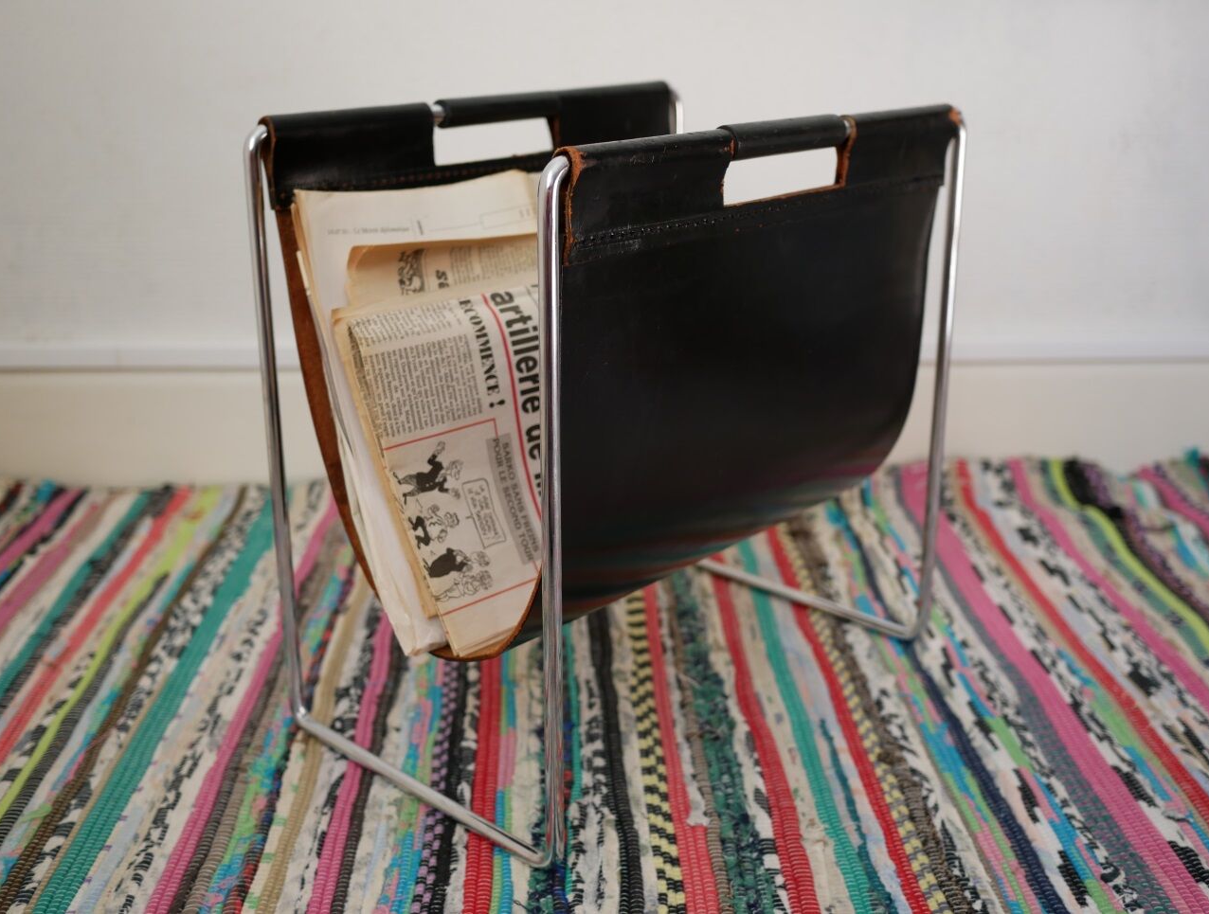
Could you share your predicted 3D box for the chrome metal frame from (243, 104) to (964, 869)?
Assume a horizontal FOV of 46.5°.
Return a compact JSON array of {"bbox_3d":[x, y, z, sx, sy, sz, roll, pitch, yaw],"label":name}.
[{"bbox_3d":[0.013,-0.024,0.794,0.215,0.334,0.337,17,25,40],"label":"chrome metal frame"}]

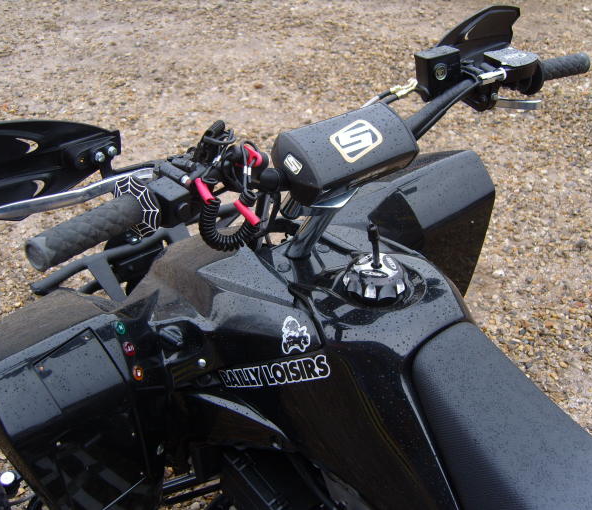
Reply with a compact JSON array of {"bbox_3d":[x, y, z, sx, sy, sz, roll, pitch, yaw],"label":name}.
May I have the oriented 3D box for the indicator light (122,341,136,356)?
[{"bbox_3d":[-0.207,0.116,0.848,0.008,0.015,0.015,-24,25,28],"label":"indicator light"}]

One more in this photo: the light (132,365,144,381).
[{"bbox_3d":[-0.195,0.144,0.841,0.008,0.015,0.015,-24,25,28],"label":"light"}]

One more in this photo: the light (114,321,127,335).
[{"bbox_3d":[-0.219,0.091,0.854,0.008,0.015,0.015,-24,25,28],"label":"light"}]

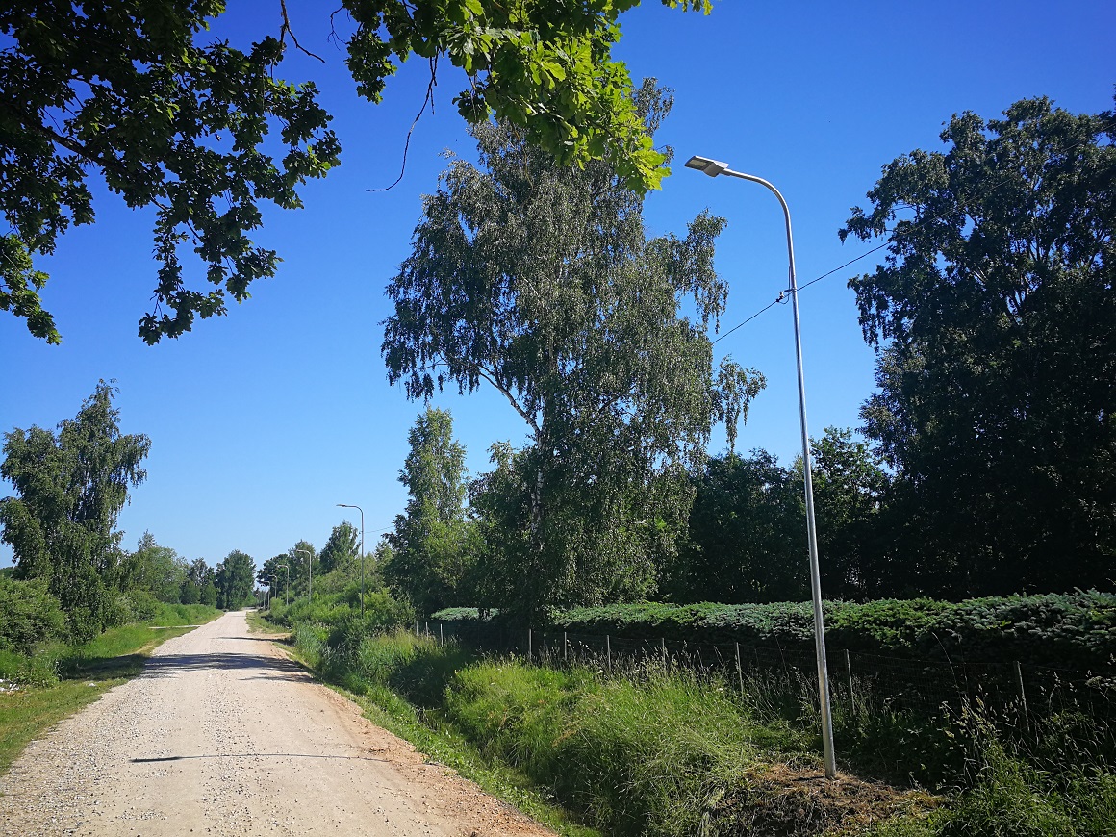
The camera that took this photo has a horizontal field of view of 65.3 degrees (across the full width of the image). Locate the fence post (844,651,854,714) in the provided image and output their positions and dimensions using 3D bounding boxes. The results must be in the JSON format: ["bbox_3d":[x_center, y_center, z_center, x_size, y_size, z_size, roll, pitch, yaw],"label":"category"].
[{"bbox_3d":[4.453,4.093,13.192,0.060,1.150,0.060,2,-12,-20],"label":"fence post"}]

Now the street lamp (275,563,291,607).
[{"bbox_3d":[-35.198,22.466,111.324,1.400,6.710,0.260,2,-12,-20],"label":"street lamp"}]

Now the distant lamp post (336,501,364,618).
[{"bbox_3d":[-10.641,7.901,44.598,1.400,6.710,0.260,2,-12,-20],"label":"distant lamp post"}]

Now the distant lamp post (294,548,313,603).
[{"bbox_3d":[-22.482,14.924,76.773,1.400,6.710,0.260,2,-12,-20],"label":"distant lamp post"}]

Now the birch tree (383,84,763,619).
[{"bbox_3d":[0.537,-2.520,31.128,12.960,21.450,12.960,2,-12,-20],"label":"birch tree"}]

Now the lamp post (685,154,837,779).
[{"bbox_3d":[2.218,0.345,9.654,1.400,6.950,0.260,2,-12,-20],"label":"lamp post"}]

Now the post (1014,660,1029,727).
[{"bbox_3d":[5.524,3.465,10.283,0.060,1.150,0.060,2,-12,-20],"label":"post"}]

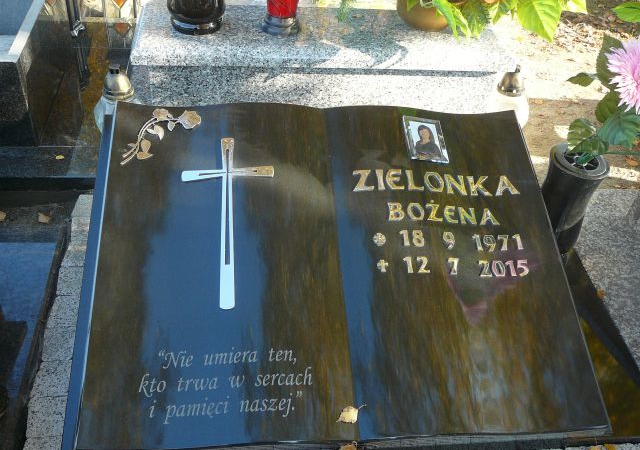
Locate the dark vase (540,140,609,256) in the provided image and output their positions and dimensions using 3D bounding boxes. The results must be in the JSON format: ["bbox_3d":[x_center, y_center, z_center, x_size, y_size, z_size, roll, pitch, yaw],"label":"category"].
[{"bbox_3d":[0.616,-0.058,1.609,0.143,0.237,0.143,0,39,-7],"label":"dark vase"}]

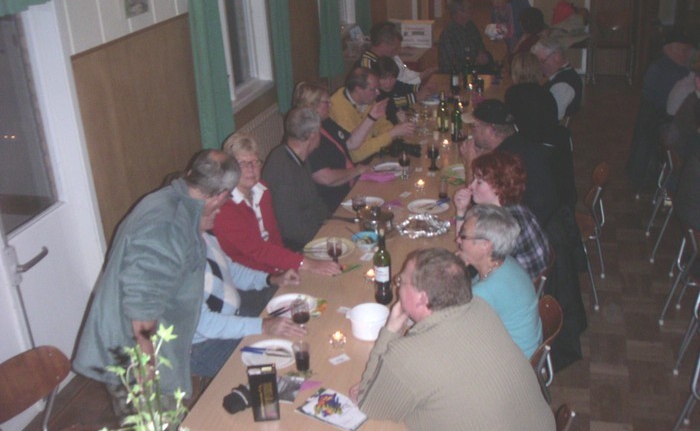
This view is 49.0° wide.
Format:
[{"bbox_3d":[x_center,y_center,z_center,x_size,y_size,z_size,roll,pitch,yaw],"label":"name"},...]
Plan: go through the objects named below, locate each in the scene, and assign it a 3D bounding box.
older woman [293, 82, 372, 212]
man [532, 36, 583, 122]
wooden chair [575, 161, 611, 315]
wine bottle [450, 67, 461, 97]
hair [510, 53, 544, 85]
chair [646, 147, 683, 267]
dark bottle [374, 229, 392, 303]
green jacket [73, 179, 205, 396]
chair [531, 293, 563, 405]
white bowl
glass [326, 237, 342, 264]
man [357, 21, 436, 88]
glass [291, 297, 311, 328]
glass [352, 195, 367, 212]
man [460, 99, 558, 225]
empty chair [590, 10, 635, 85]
[{"bbox_3d":[-0.088,-0.221,4.882,0.720,1.280,0.530,9,26,27],"label":"older woman"},{"bbox_3d":[1.374,-0.689,5.785,0.700,1.260,0.500,3,24,15],"label":"man"},{"bbox_3d":[1.272,0.064,4.522,0.500,0.800,0.450,7,25,20],"label":"wooden chair"},{"bbox_3d":[0.833,-1.089,6.040,0.075,0.280,0.075,4,24,13],"label":"wine bottle"},{"bbox_3d":[1.186,-0.989,5.134,0.200,0.240,0.220,-10,23,-15],"label":"hair"},{"bbox_3d":[2.290,-0.134,5.119,0.480,0.780,0.460,3,23,14],"label":"chair"},{"bbox_3d":[0.135,0.210,3.208,0.074,0.322,0.074,3,23,14],"label":"dark bottle"},{"bbox_3d":[-0.761,0.260,2.865,0.480,0.800,0.580,11,17,-24],"label":"green jacket"},{"bbox_3d":[0.642,0.706,3.245,0.510,0.810,0.440,3,24,15],"label":"chair"},{"bbox_3d":[0.075,0.421,3.003,0.155,0.092,0.155,-3,22,1],"label":"white bowl"},{"bbox_3d":[-0.066,0.174,3.536,0.074,0.148,0.074,3,24,15],"label":"glass"},{"bbox_3d":[0.509,-0.830,6.341,0.800,1.340,0.540,3,23,14],"label":"man"},{"bbox_3d":[-0.182,0.376,2.826,0.072,0.152,0.072,4,24,13],"label":"glass"},{"bbox_3d":[0.050,-0.034,3.779,0.070,0.150,0.070,4,24,13],"label":"glass"},{"bbox_3d":[0.902,-0.045,4.396,0.750,1.240,0.540,8,26,24],"label":"man"},{"bbox_3d":[3.246,-2.070,9.422,0.460,0.790,0.500,4,24,13],"label":"empty chair"}]

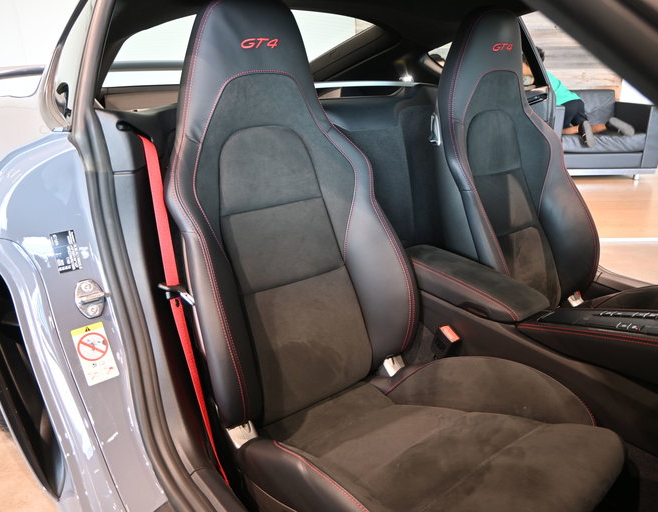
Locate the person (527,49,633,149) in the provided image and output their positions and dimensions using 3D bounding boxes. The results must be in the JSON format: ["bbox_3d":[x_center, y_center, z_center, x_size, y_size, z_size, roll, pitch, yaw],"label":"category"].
[{"bbox_3d":[2.292,-1.500,4.800,0.920,0.850,0.480,7,21,23],"label":"person"}]

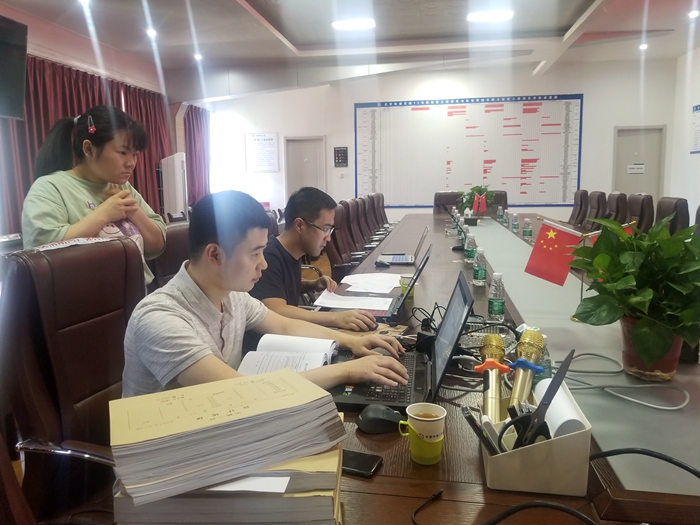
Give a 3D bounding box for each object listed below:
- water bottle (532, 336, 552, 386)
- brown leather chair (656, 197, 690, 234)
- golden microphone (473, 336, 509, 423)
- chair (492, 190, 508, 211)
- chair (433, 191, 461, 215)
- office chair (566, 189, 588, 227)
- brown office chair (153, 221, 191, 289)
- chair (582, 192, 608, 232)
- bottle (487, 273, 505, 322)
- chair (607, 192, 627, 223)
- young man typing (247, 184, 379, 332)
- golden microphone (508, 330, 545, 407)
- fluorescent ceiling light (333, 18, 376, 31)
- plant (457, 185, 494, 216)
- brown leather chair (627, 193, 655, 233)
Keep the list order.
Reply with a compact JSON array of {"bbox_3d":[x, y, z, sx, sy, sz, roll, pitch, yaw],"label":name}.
[{"bbox_3d":[0.455,0.237,1.269,0.062,0.173,0.062,0,9,10],"label":"water bottle"},{"bbox_3d":[2.604,-0.029,4.736,0.660,1.080,0.600,1,9,10],"label":"brown leather chair"},{"bbox_3d":[0.276,0.248,1.018,0.062,0.235,0.060,0,6,10],"label":"golden microphone"},{"bbox_3d":[2.214,-0.569,8.289,0.600,1.080,0.660,1,9,10],"label":"chair"},{"bbox_3d":[1.573,-0.575,8.398,0.600,1.080,0.660,1,9,10],"label":"chair"},{"bbox_3d":[3.113,-0.498,7.727,0.660,1.080,0.600,1,9,10],"label":"office chair"},{"bbox_3d":[-0.592,0.337,2.672,0.680,1.080,0.620,0,9,10],"label":"brown office chair"},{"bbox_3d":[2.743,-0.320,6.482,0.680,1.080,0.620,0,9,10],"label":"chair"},{"bbox_3d":[0.549,0.127,1.962,0.062,0.173,0.062,0,9,10],"label":"bottle"},{"bbox_3d":[2.858,-0.263,6.226,0.660,1.080,0.600,1,9,10],"label":"chair"},{"bbox_3d":[-0.181,0.331,2.108,0.700,1.250,0.520,0,9,10],"label":"young man typing"},{"bbox_3d":[0.322,0.249,1.026,0.062,0.235,0.060,15,9,7],"label":"golden microphone"},{"bbox_3d":[0.065,-3.462,7.616,0.600,0.070,0.330,0,9,10],"label":"fluorescent ceiling light"},{"bbox_3d":[1.736,-0.836,7.189,0.480,0.415,0.450,0,9,10],"label":"plant"},{"bbox_3d":[2.502,-0.096,5.080,0.680,1.080,0.620,0,9,10],"label":"brown leather chair"}]

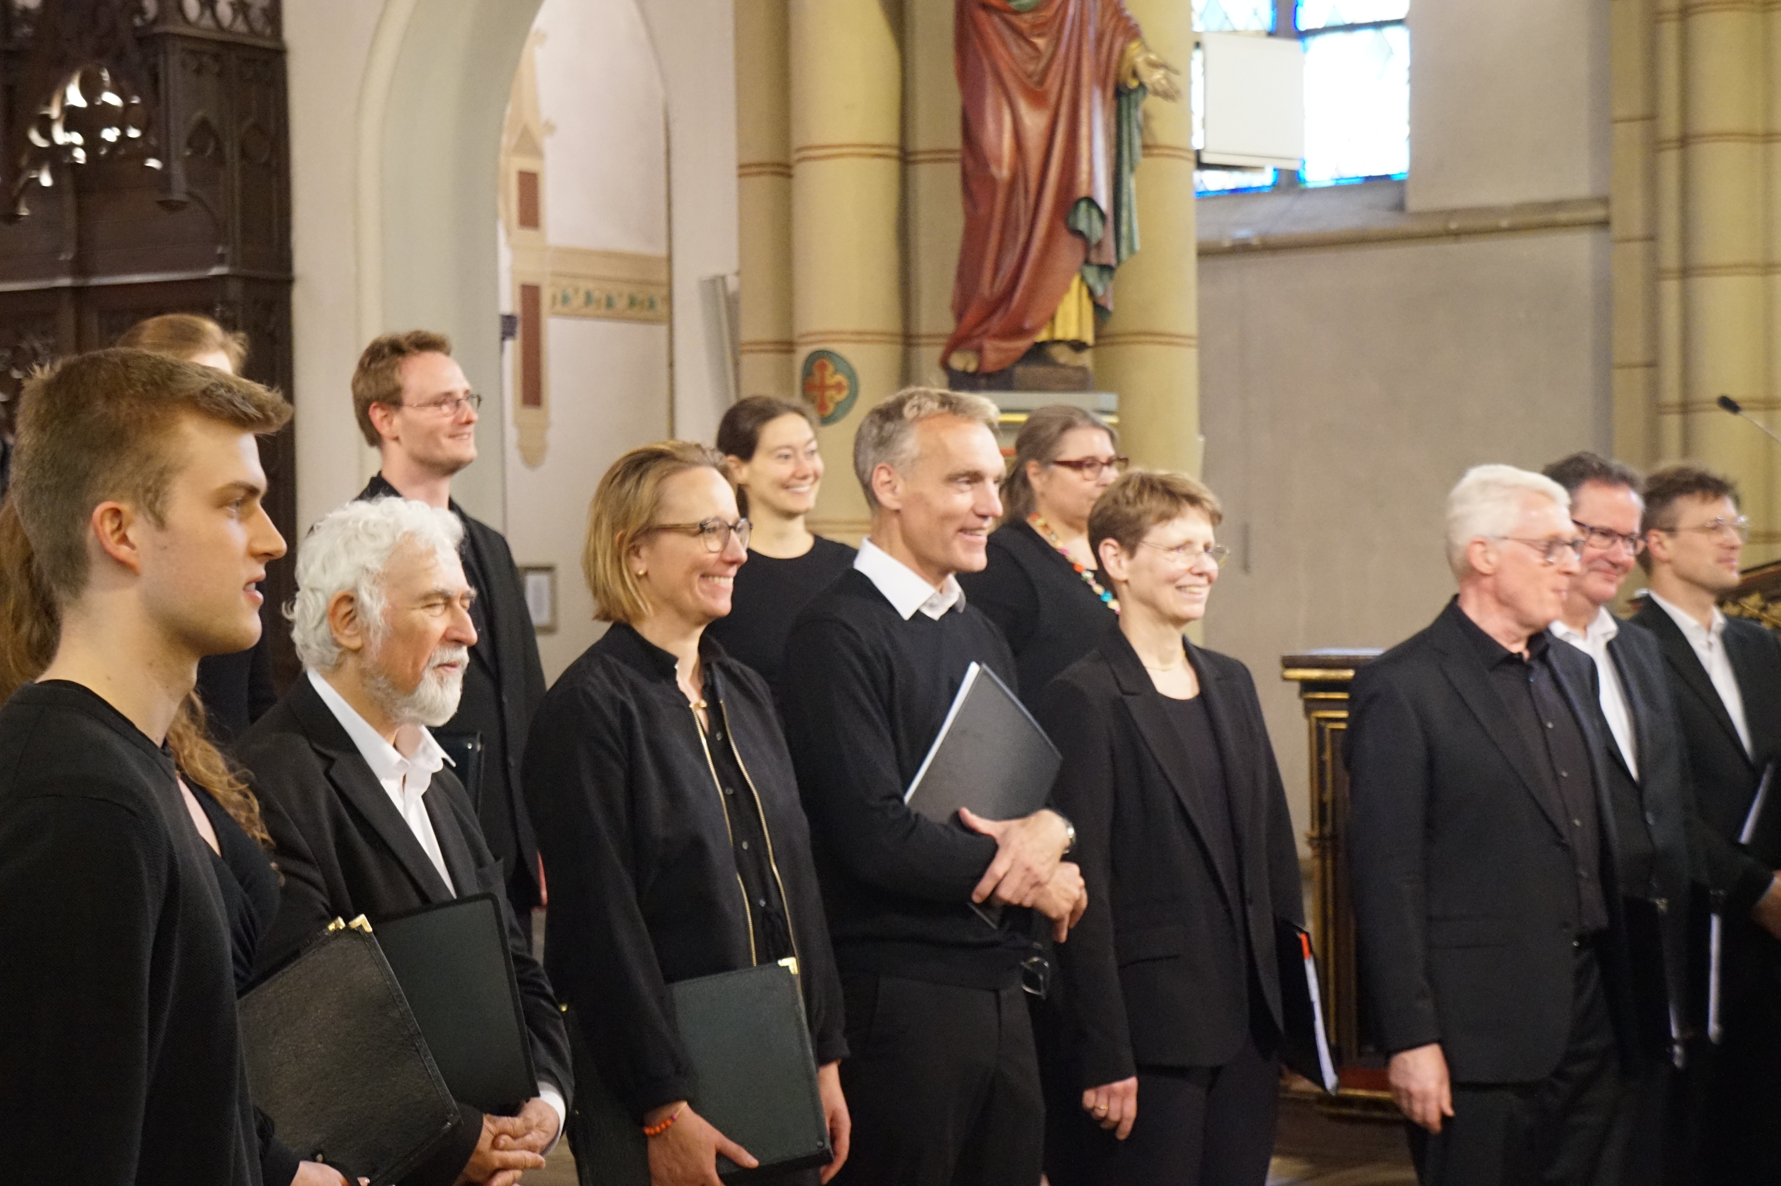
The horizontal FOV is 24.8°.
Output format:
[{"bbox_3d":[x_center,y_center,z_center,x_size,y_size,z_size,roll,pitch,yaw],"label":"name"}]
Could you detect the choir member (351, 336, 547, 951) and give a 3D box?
[{"bbox_3d":[-0.803,0.462,7.137,0.540,1.840,0.380,-3,3,-42],"label":"choir member"}]

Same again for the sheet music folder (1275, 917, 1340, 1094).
[{"bbox_3d":[0.605,0.616,6.350,0.030,0.260,0.320,-14,13,-16],"label":"sheet music folder"}]

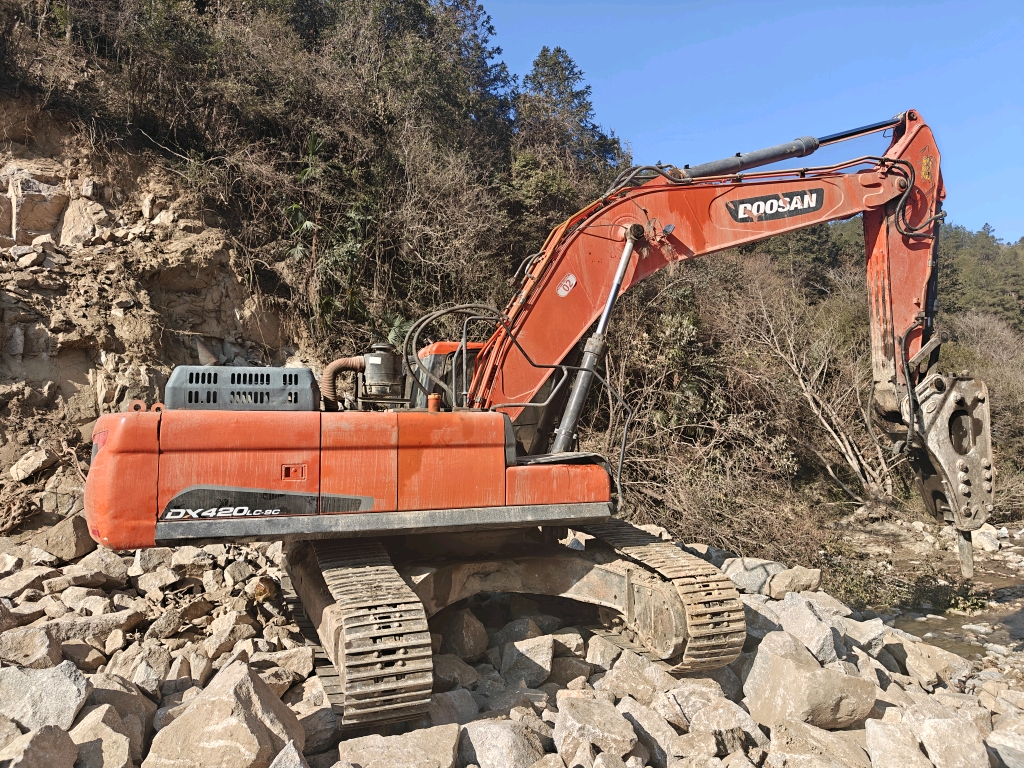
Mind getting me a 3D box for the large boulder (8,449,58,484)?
[{"bbox_3d":[-7.750,1.328,11.500,0.700,0.510,0.560,2,-5,-30],"label":"large boulder"}]

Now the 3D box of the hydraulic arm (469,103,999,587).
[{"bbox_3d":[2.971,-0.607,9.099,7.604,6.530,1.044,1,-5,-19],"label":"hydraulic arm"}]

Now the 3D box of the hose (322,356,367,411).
[{"bbox_3d":[-1.582,0.011,6.704,0.433,0.542,0.177,1,-5,-19],"label":"hose"}]

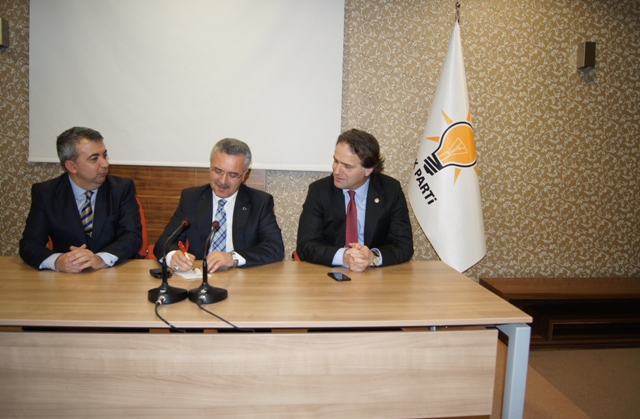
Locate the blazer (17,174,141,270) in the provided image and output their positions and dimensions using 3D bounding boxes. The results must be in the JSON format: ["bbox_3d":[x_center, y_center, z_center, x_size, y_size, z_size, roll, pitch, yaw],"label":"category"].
[{"bbox_3d":[-1.025,0.144,2.119,0.530,0.600,0.460,-1,7,-22],"label":"blazer"}]

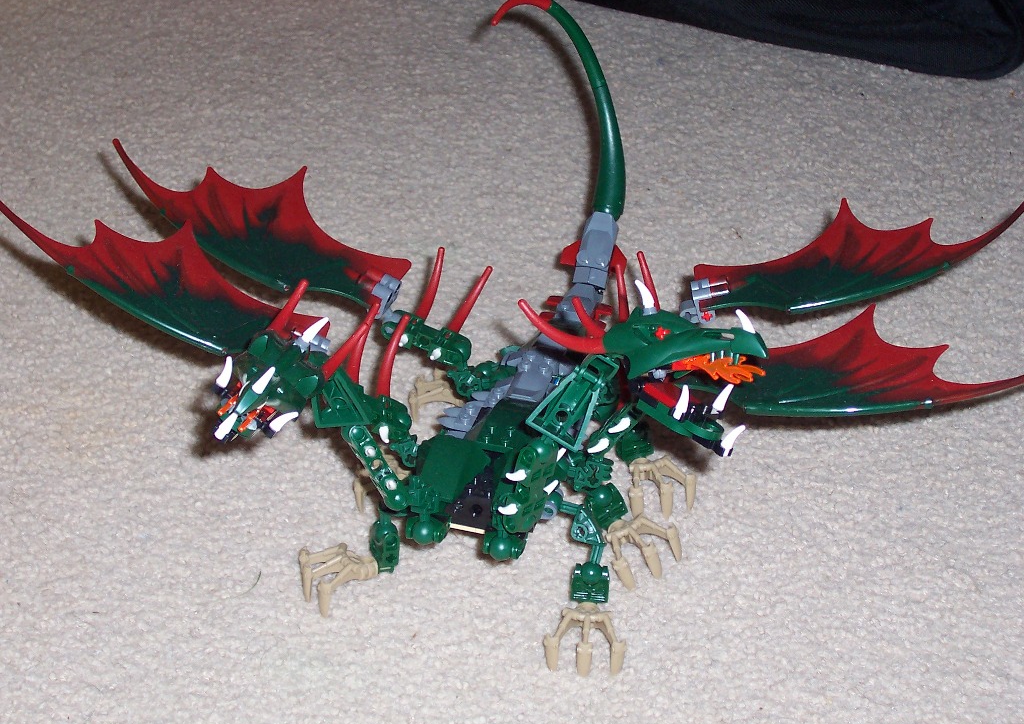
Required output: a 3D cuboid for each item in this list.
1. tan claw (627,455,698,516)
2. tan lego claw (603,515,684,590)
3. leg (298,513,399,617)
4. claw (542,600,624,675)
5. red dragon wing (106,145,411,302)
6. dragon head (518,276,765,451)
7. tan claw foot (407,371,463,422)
[{"bbox_3d":[0.065,0.054,0.953,0.034,0.022,0.037,-11,39,-14],"label":"tan claw"},{"bbox_3d":[0.054,0.080,0.922,0.034,0.022,0.037,-29,38,-17],"label":"tan lego claw"},{"bbox_3d":[-0.069,0.085,0.898,0.045,0.038,0.034,-13,40,-16],"label":"leg"},{"bbox_3d":[0.029,0.106,0.820,0.032,0.019,0.033,3,35,6],"label":"claw"},{"bbox_3d":[-0.113,-0.070,0.943,0.158,0.022,0.079,29,42,18],"label":"red dragon wing"},{"bbox_3d":[0.059,0.002,0.850,0.102,0.069,0.047,4,5,30],"label":"dragon head"},{"bbox_3d":[-0.029,0.019,0.997,0.037,0.022,0.034,13,40,16],"label":"tan claw foot"}]

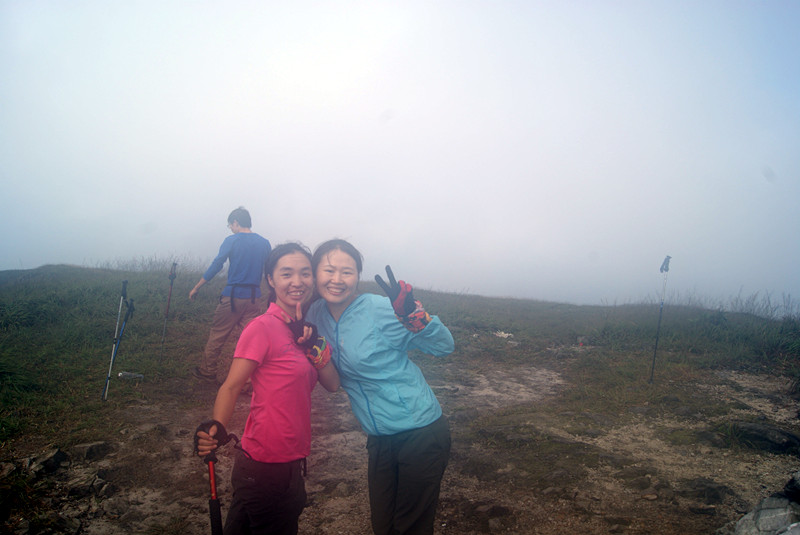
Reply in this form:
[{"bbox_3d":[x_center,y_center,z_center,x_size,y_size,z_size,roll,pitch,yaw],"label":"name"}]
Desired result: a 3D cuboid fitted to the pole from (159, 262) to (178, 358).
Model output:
[{"bbox_3d":[-2.371,0.451,6.150,0.080,1.030,0.080,9,4,17],"label":"pole"}]

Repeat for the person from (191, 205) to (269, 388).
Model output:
[{"bbox_3d":[-1.534,0.272,5.450,0.660,1.660,0.620,0,5,-32],"label":"person"}]

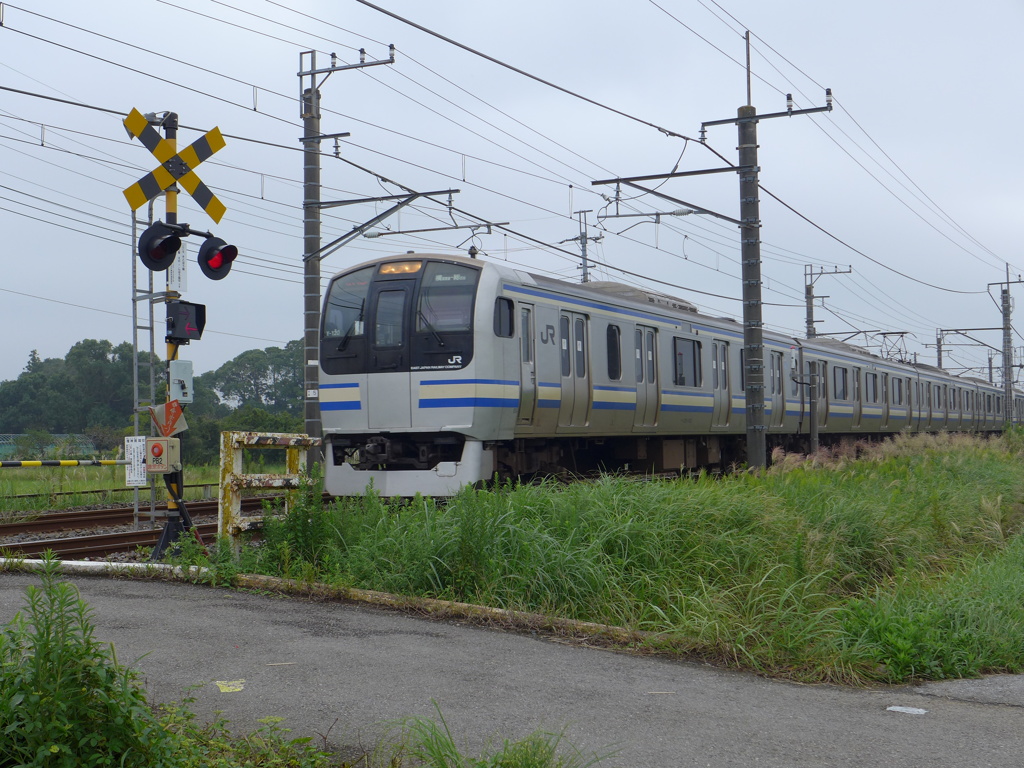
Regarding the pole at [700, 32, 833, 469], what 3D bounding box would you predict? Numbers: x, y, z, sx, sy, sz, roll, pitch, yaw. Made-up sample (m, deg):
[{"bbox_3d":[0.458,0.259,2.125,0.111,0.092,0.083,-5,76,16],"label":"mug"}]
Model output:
[{"bbox_3d":[5.046,-2.330,28.533,2.500,9.030,0.420,-2,-2,24],"label":"pole"}]

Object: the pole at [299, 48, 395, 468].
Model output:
[{"bbox_3d":[-3.628,-2.530,32.442,2.430,9.998,0.420,-2,-2,24],"label":"pole"}]

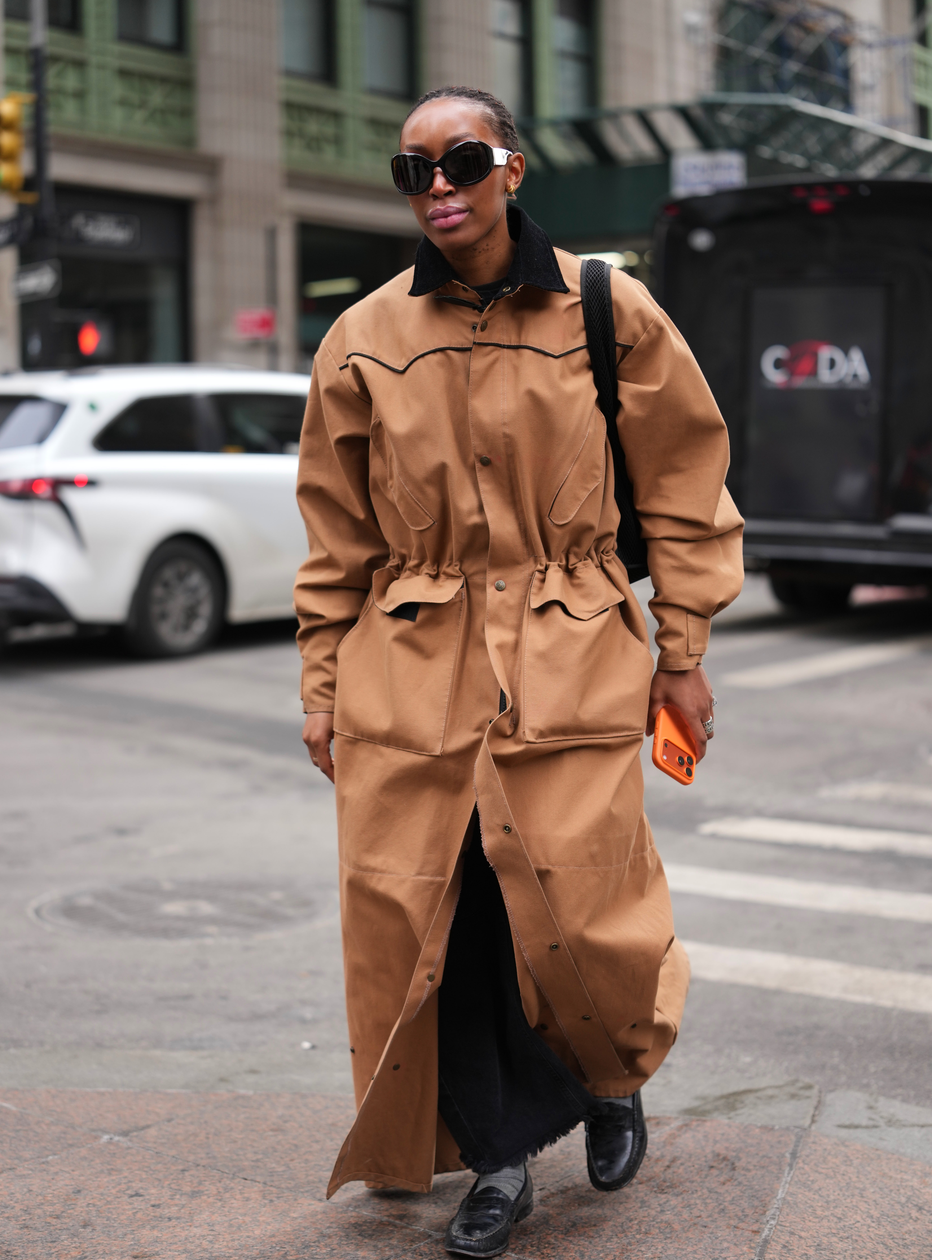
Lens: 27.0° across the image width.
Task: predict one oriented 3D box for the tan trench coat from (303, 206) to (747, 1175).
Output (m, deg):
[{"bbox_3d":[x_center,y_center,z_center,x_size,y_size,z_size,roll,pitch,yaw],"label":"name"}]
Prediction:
[{"bbox_3d":[0.075,0.115,2.820,0.650,1.410,0.500,0,4,9],"label":"tan trench coat"}]

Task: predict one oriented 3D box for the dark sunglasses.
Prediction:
[{"bbox_3d":[-0.013,-0.641,2.714,0.148,0.062,0.150,-5,7,18],"label":"dark sunglasses"}]

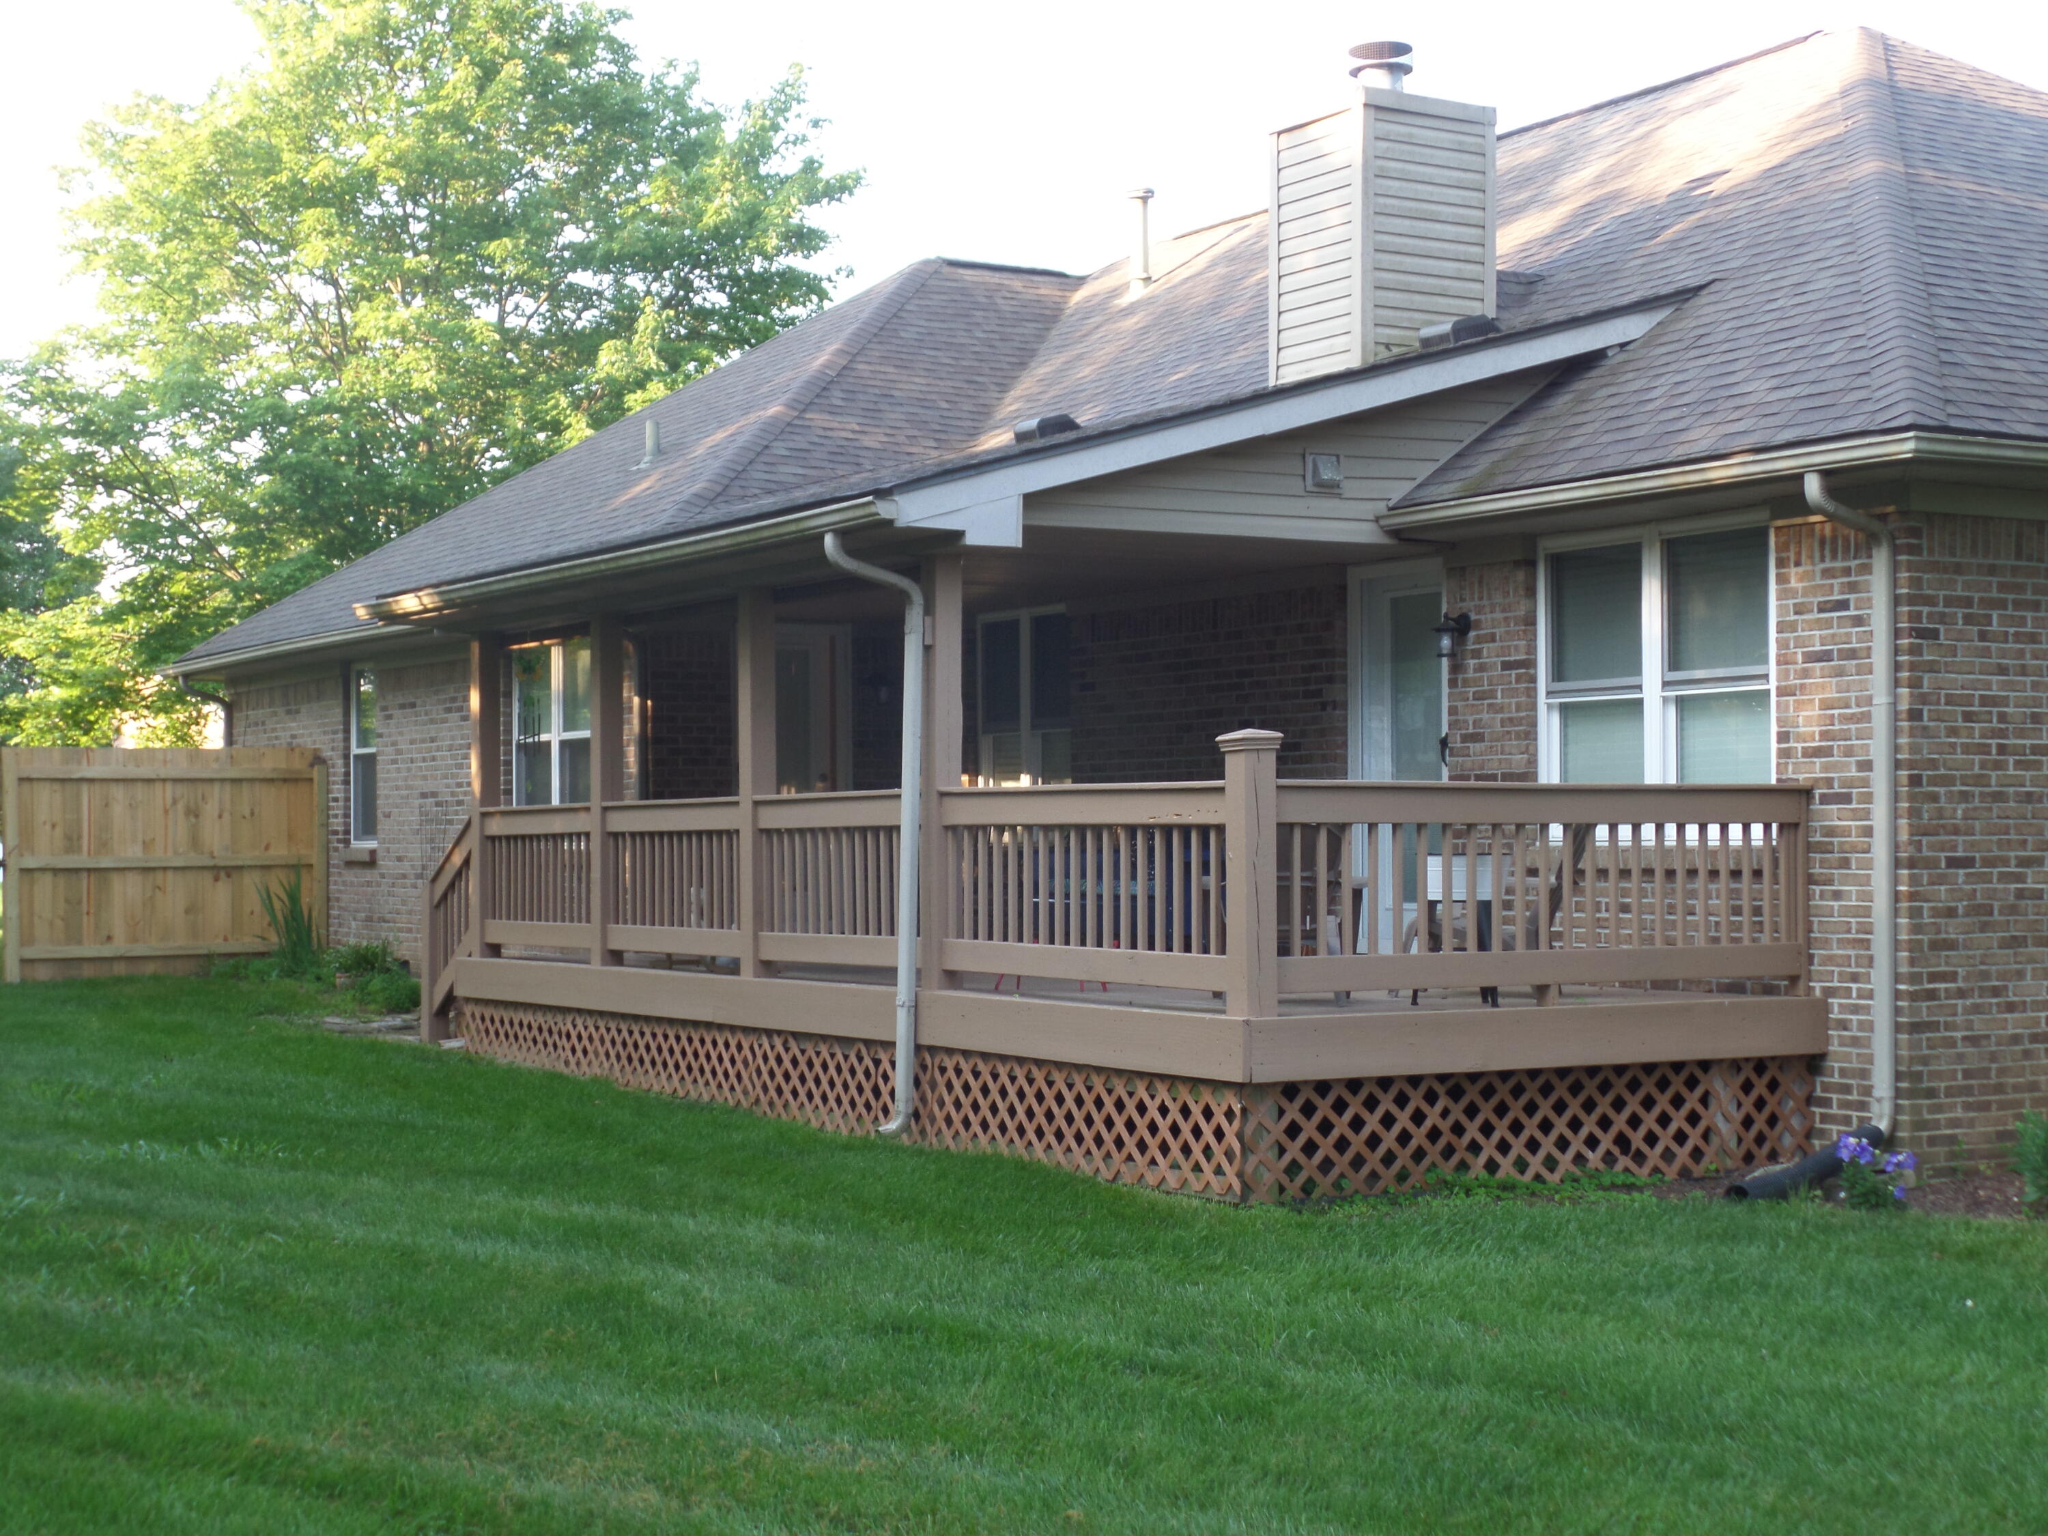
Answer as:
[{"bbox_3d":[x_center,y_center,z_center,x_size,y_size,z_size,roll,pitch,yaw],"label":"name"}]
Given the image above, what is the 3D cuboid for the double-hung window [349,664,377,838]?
[{"bbox_3d":[-5.211,-0.087,24.481,0.101,1.452,0.806,1,-2,-31],"label":"double-hung window"}]

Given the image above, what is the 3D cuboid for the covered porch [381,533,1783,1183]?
[{"bbox_3d":[-0.215,0.348,16.249,3.000,2.832,9.022,1,-2,-31],"label":"covered porch"}]

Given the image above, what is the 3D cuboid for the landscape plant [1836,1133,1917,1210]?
[{"bbox_3d":[3.252,1.527,11.750,0.302,0.292,0.292,1,-2,-31],"label":"landscape plant"}]

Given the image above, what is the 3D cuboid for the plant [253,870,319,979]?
[{"bbox_3d":[-5.849,1.226,24.293,0.504,0.837,0.504,1,-2,-31],"label":"plant"}]

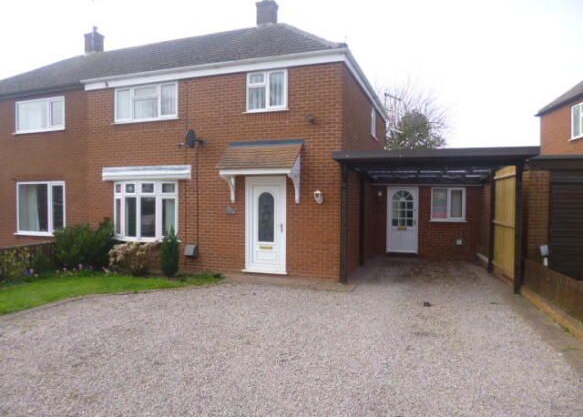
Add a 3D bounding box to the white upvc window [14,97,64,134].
[{"bbox_3d":[-7.146,-2.631,11.495,1.900,0.920,0.100,1,2,20],"label":"white upvc window"}]

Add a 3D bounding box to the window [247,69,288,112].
[{"bbox_3d":[-0.571,-2.653,9.162,1.010,0.910,0.100,1,2,20],"label":"window"}]

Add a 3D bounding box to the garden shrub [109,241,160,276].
[{"bbox_3d":[-3.673,1.140,9.456,1.200,0.760,0.780,0,-1,18],"label":"garden shrub"}]

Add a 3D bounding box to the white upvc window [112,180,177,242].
[{"bbox_3d":[-3.635,0.058,9.837,1.870,1.430,0.330,0,-1,18],"label":"white upvc window"}]

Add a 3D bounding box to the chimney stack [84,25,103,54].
[{"bbox_3d":[-7.439,-6.322,15.281,0.500,1.130,0.500,0,-1,18],"label":"chimney stack"}]

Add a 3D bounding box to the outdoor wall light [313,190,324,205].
[{"bbox_3d":[0.581,-0.232,8.539,0.150,0.280,0.220,0,-1,18],"label":"outdoor wall light"}]

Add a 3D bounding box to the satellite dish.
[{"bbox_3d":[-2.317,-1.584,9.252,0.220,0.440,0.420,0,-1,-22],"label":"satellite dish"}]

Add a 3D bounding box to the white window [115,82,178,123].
[{"bbox_3d":[-3.617,-2.594,10.014,1.870,0.900,0.110,0,-1,18],"label":"white window"}]

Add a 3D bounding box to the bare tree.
[{"bbox_3d":[8.228,-3.801,26.905,4.900,9.430,4.700,1,2,20],"label":"bare tree"}]

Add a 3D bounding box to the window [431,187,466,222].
[{"bbox_3d":[4.599,-0.102,11.815,0.970,1.000,0.100,1,2,20],"label":"window"}]

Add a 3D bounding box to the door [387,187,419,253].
[{"bbox_3d":[3.383,0.355,12.261,0.950,2.030,0.100,1,2,20],"label":"door"}]

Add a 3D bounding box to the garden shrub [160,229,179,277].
[{"bbox_3d":[-2.826,1.019,9.362,0.430,1.120,0.430,1,2,20],"label":"garden shrub"}]

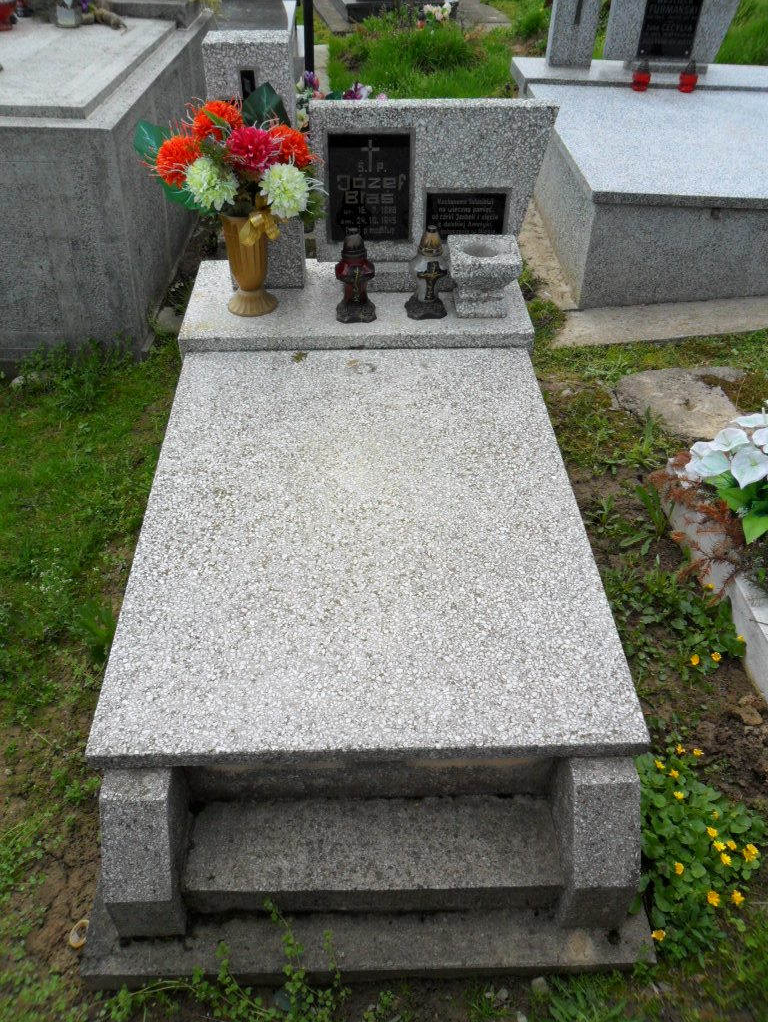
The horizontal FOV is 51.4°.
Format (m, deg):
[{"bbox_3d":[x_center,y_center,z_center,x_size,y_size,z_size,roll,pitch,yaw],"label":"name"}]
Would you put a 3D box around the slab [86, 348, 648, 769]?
[{"bbox_3d":[-0.043,0.000,1.781,0.950,0.048,1.180,-1,46,-2],"label":"slab"}]

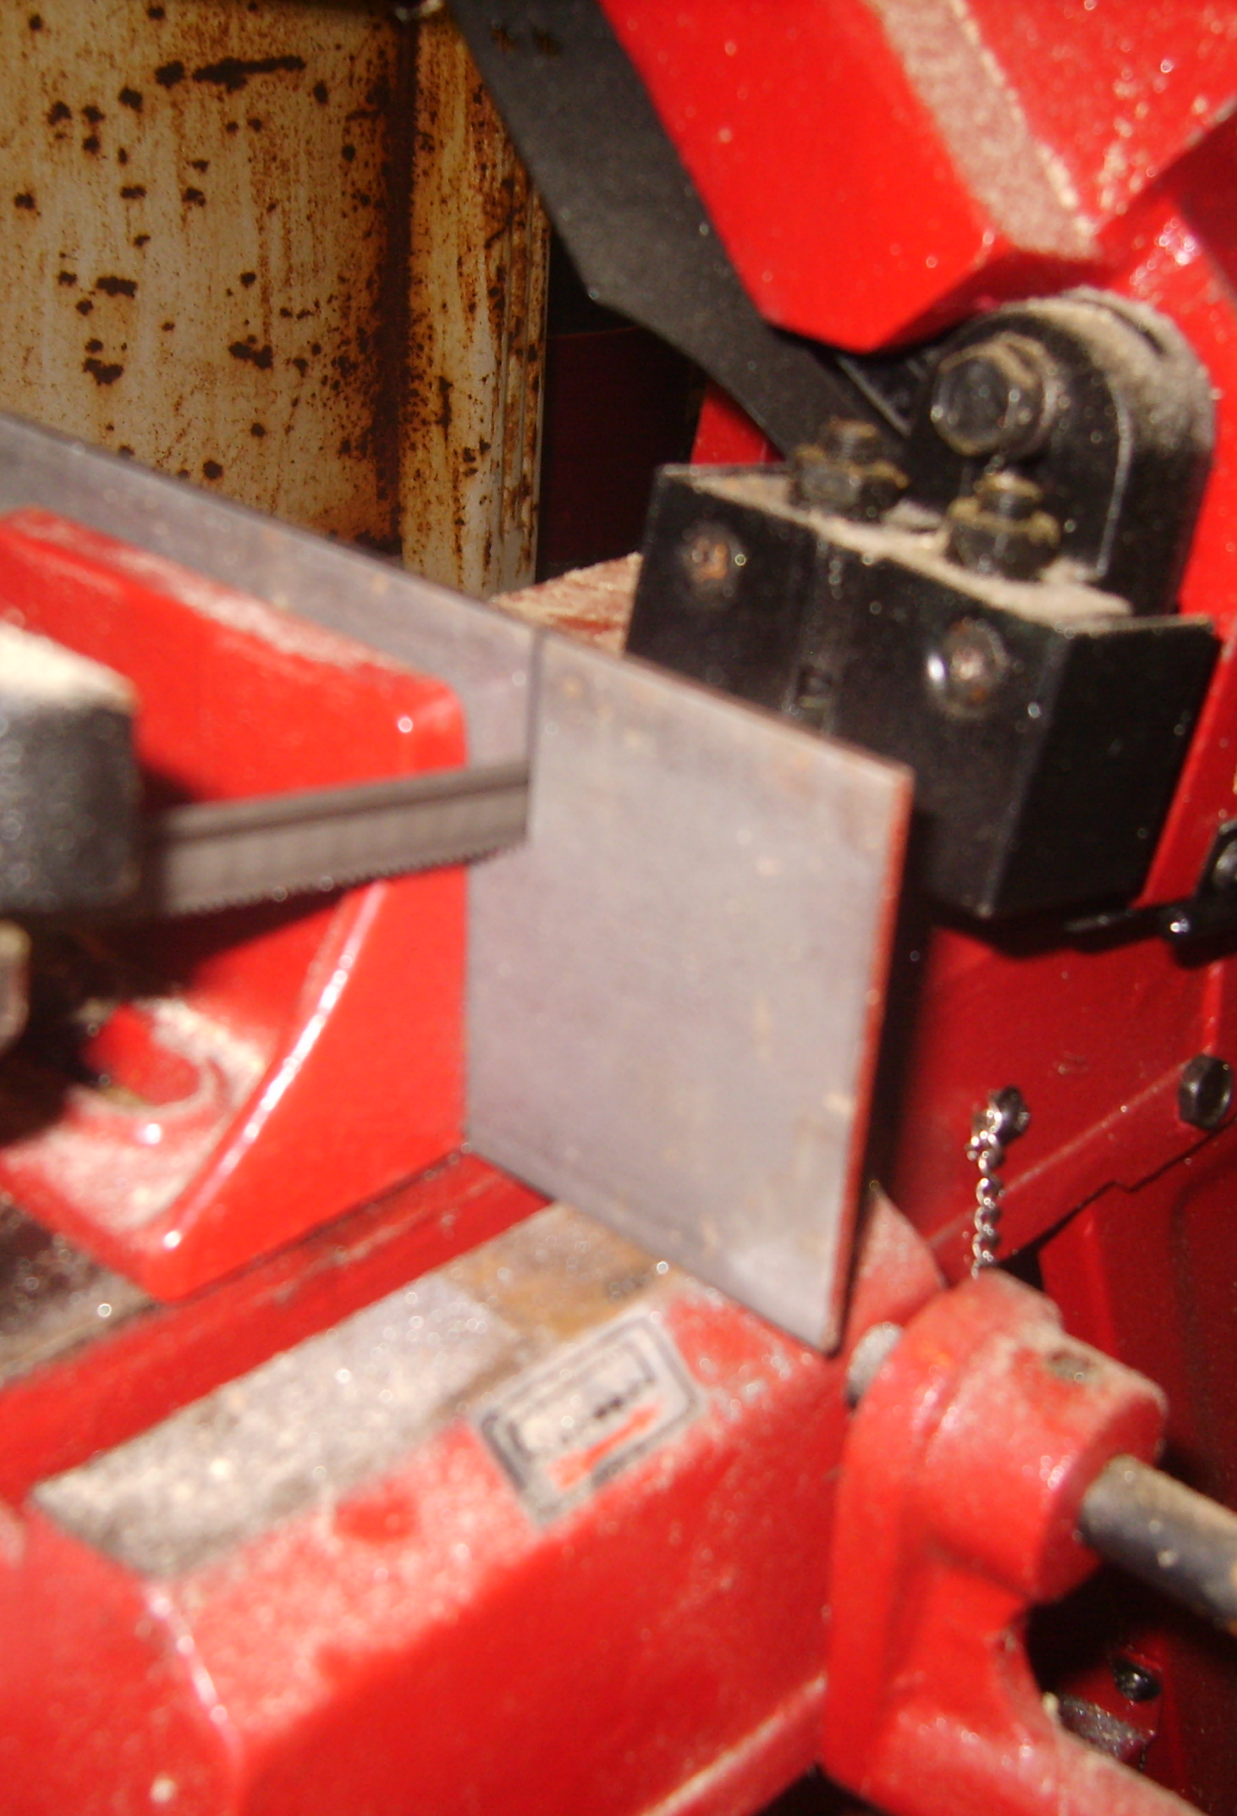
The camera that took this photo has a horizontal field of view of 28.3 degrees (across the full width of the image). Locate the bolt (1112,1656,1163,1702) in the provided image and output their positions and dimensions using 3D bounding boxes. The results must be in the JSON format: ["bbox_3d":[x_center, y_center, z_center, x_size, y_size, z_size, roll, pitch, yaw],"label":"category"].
[{"bbox_3d":[0.093,0.138,0.438,0.009,0.009,0.005,25,35,37],"label":"bolt"}]

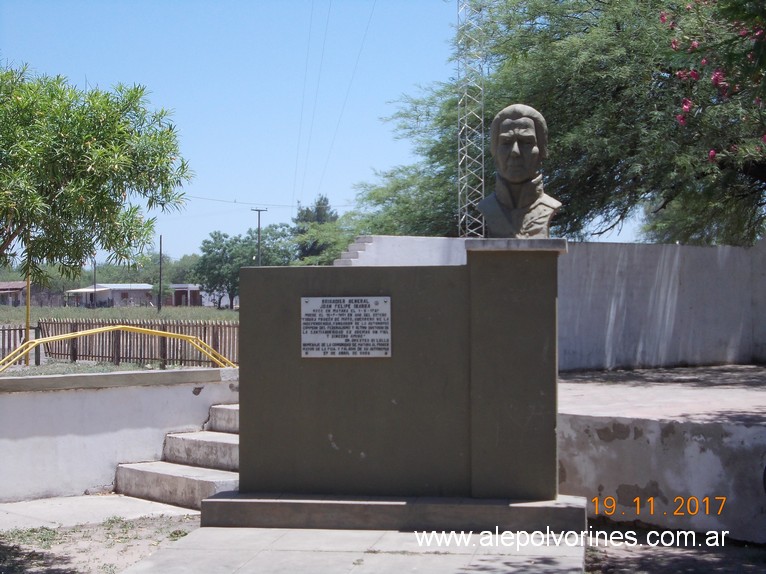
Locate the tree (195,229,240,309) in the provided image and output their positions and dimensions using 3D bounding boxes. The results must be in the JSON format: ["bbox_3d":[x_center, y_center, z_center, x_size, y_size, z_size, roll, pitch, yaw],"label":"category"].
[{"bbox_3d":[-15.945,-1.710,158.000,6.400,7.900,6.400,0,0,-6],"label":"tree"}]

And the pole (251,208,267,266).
[{"bbox_3d":[-11.890,-2.722,150.000,1.600,9.600,0.250,0,0,-5],"label":"pole"}]

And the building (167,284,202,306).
[{"bbox_3d":[-21.629,0.931,172.000,3.900,2.500,4.000,0,0,-11],"label":"building"}]

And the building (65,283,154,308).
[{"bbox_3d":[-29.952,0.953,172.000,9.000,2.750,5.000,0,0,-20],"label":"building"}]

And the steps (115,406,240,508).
[{"bbox_3d":[-1.060,1.218,11.350,1.200,0.600,1.420,0,0,-35],"label":"steps"}]

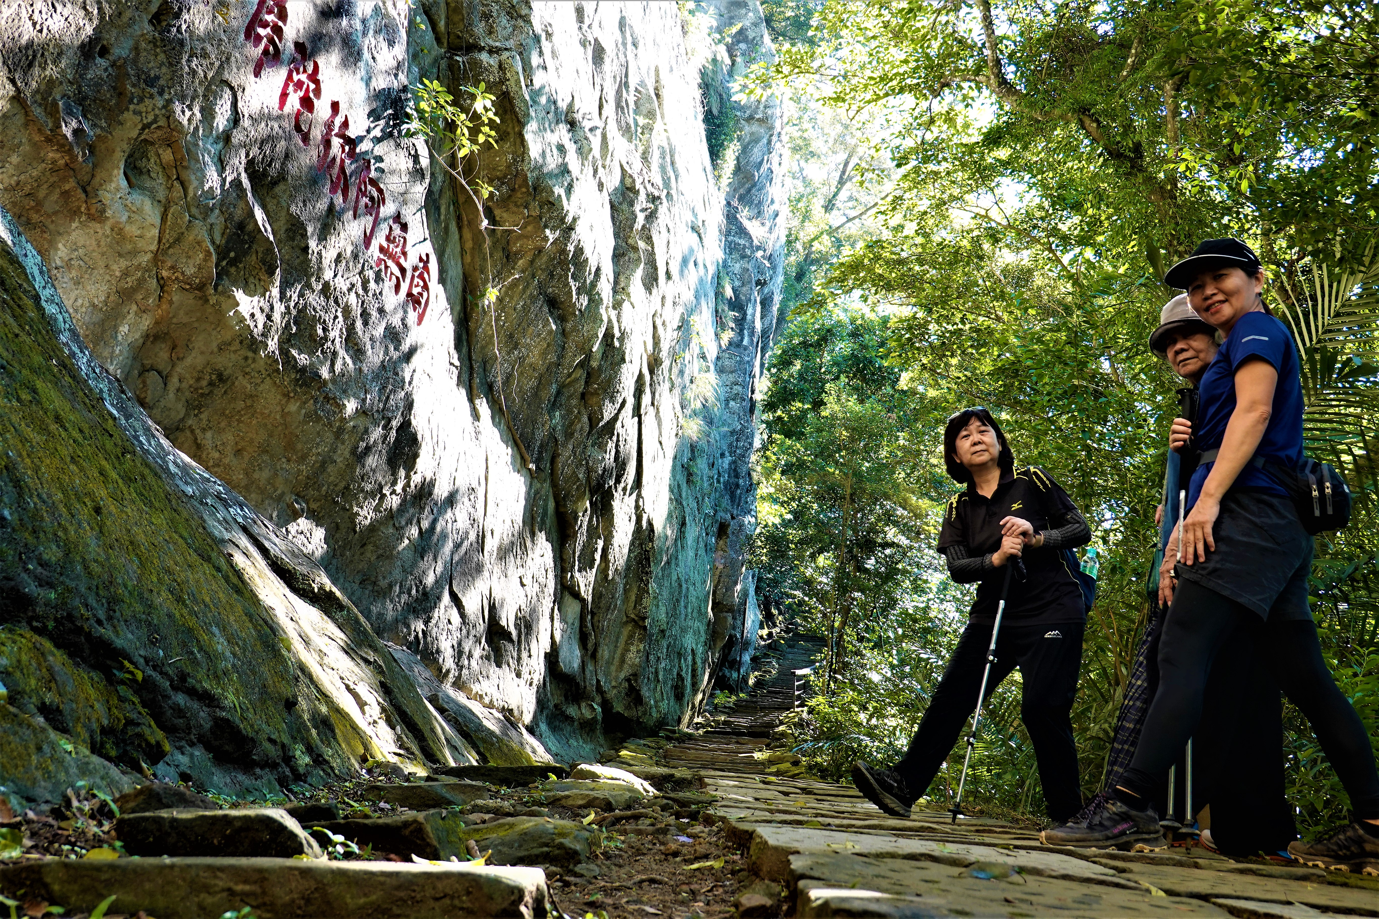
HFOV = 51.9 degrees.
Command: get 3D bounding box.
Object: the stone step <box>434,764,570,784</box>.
[{"bbox_3d":[-1.030,1.735,7.800,0.740,0.125,0.330,0,-10,0],"label":"stone step"}]

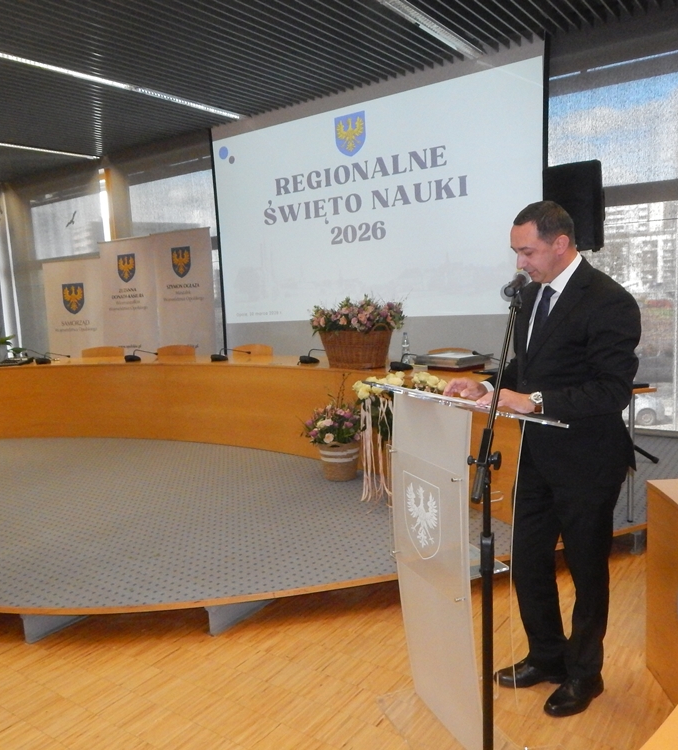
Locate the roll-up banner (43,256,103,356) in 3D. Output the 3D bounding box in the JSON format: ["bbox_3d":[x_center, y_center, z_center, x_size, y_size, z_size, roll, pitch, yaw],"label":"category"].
[{"bbox_3d":[-3.366,-0.469,8.632,0.880,2.012,0.200,0,8,20],"label":"roll-up banner"}]

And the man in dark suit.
[{"bbox_3d":[0.723,0.302,2.297,0.640,1.770,0.560,-5,8,-19],"label":"man in dark suit"}]

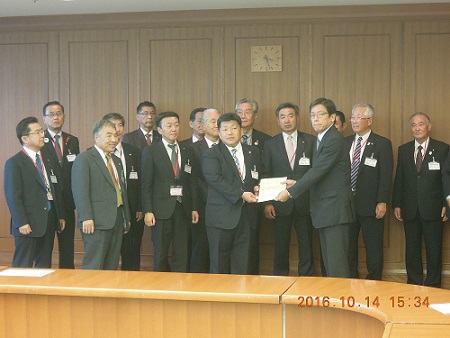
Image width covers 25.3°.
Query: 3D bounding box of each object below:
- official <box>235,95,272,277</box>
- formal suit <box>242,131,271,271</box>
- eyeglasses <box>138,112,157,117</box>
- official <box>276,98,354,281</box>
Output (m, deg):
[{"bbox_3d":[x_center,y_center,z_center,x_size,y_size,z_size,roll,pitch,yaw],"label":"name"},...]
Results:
[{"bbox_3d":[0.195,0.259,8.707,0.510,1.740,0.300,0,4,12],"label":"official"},{"bbox_3d":[0.192,0.377,8.728,0.510,1.460,0.290,0,4,12],"label":"formal suit"},{"bbox_3d":[-0.720,-0.501,9.250,0.142,0.042,0.140,-2,4,-28],"label":"eyeglasses"},{"bbox_3d":[0.667,0.349,7.357,0.580,1.730,0.500,-2,4,-25],"label":"official"}]

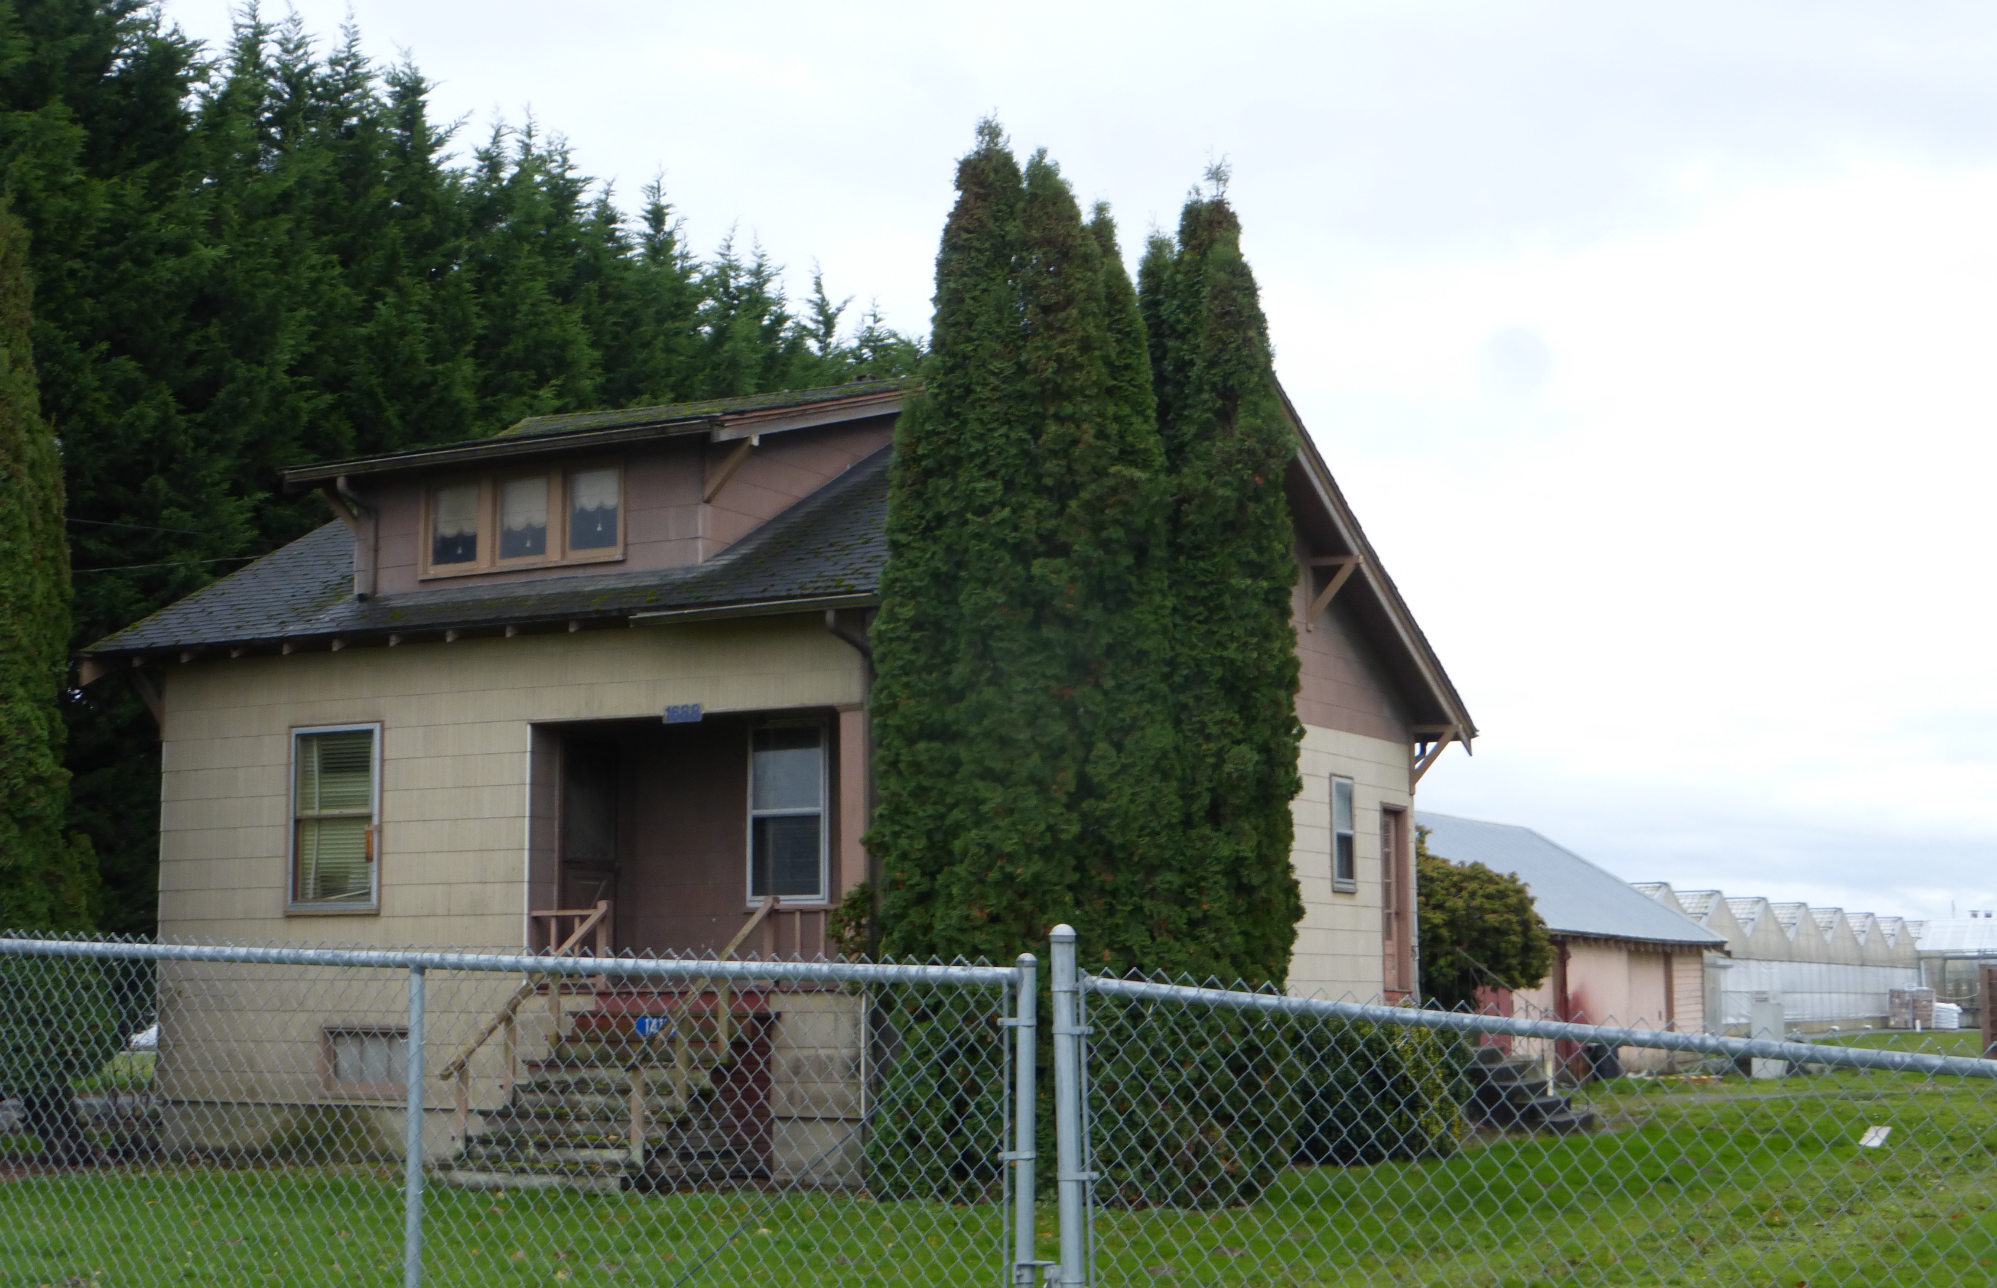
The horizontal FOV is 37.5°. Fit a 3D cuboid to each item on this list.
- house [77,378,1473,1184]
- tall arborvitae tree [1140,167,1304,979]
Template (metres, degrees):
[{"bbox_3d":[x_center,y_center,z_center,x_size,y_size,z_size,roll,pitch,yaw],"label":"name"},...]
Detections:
[{"bbox_3d":[-1.408,1.097,30.469,8.450,7.970,13.650,-4,-8,28],"label":"house"},{"bbox_3d":[1.597,0.367,21.750,1.300,7.350,1.400,-1,-7,4],"label":"tall arborvitae tree"}]

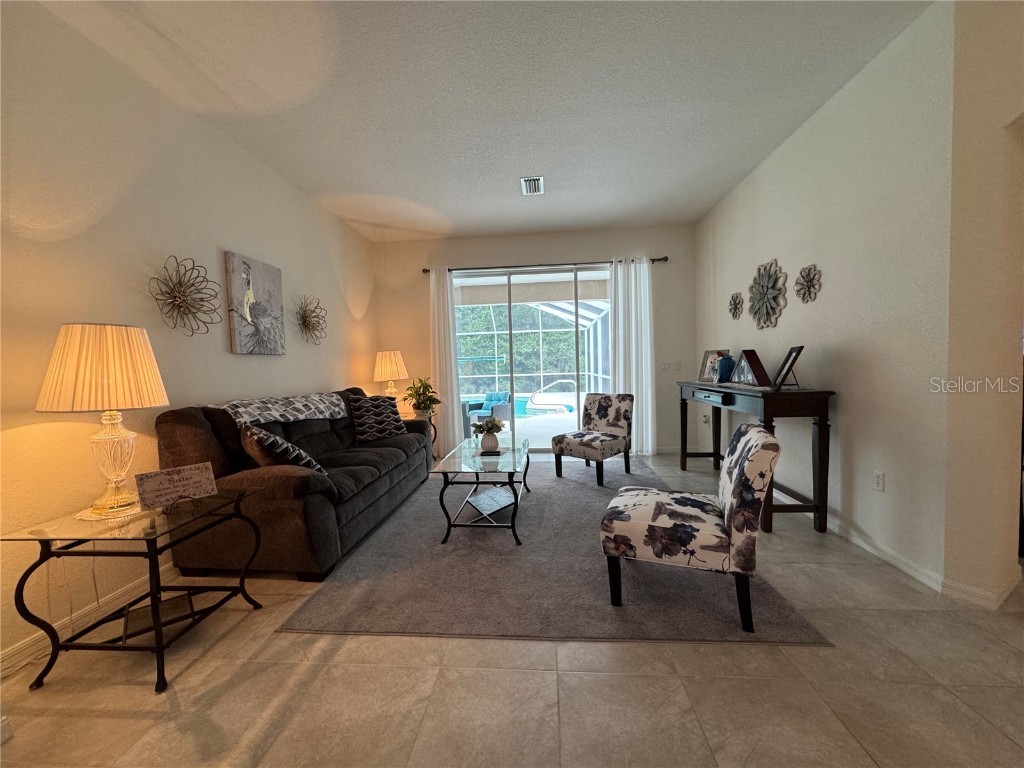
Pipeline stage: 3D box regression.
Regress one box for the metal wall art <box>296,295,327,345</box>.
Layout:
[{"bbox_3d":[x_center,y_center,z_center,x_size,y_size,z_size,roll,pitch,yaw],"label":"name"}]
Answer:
[{"bbox_3d":[-1.928,-0.610,3.926,0.084,0.460,0.460,-1,3,5],"label":"metal wall art"}]

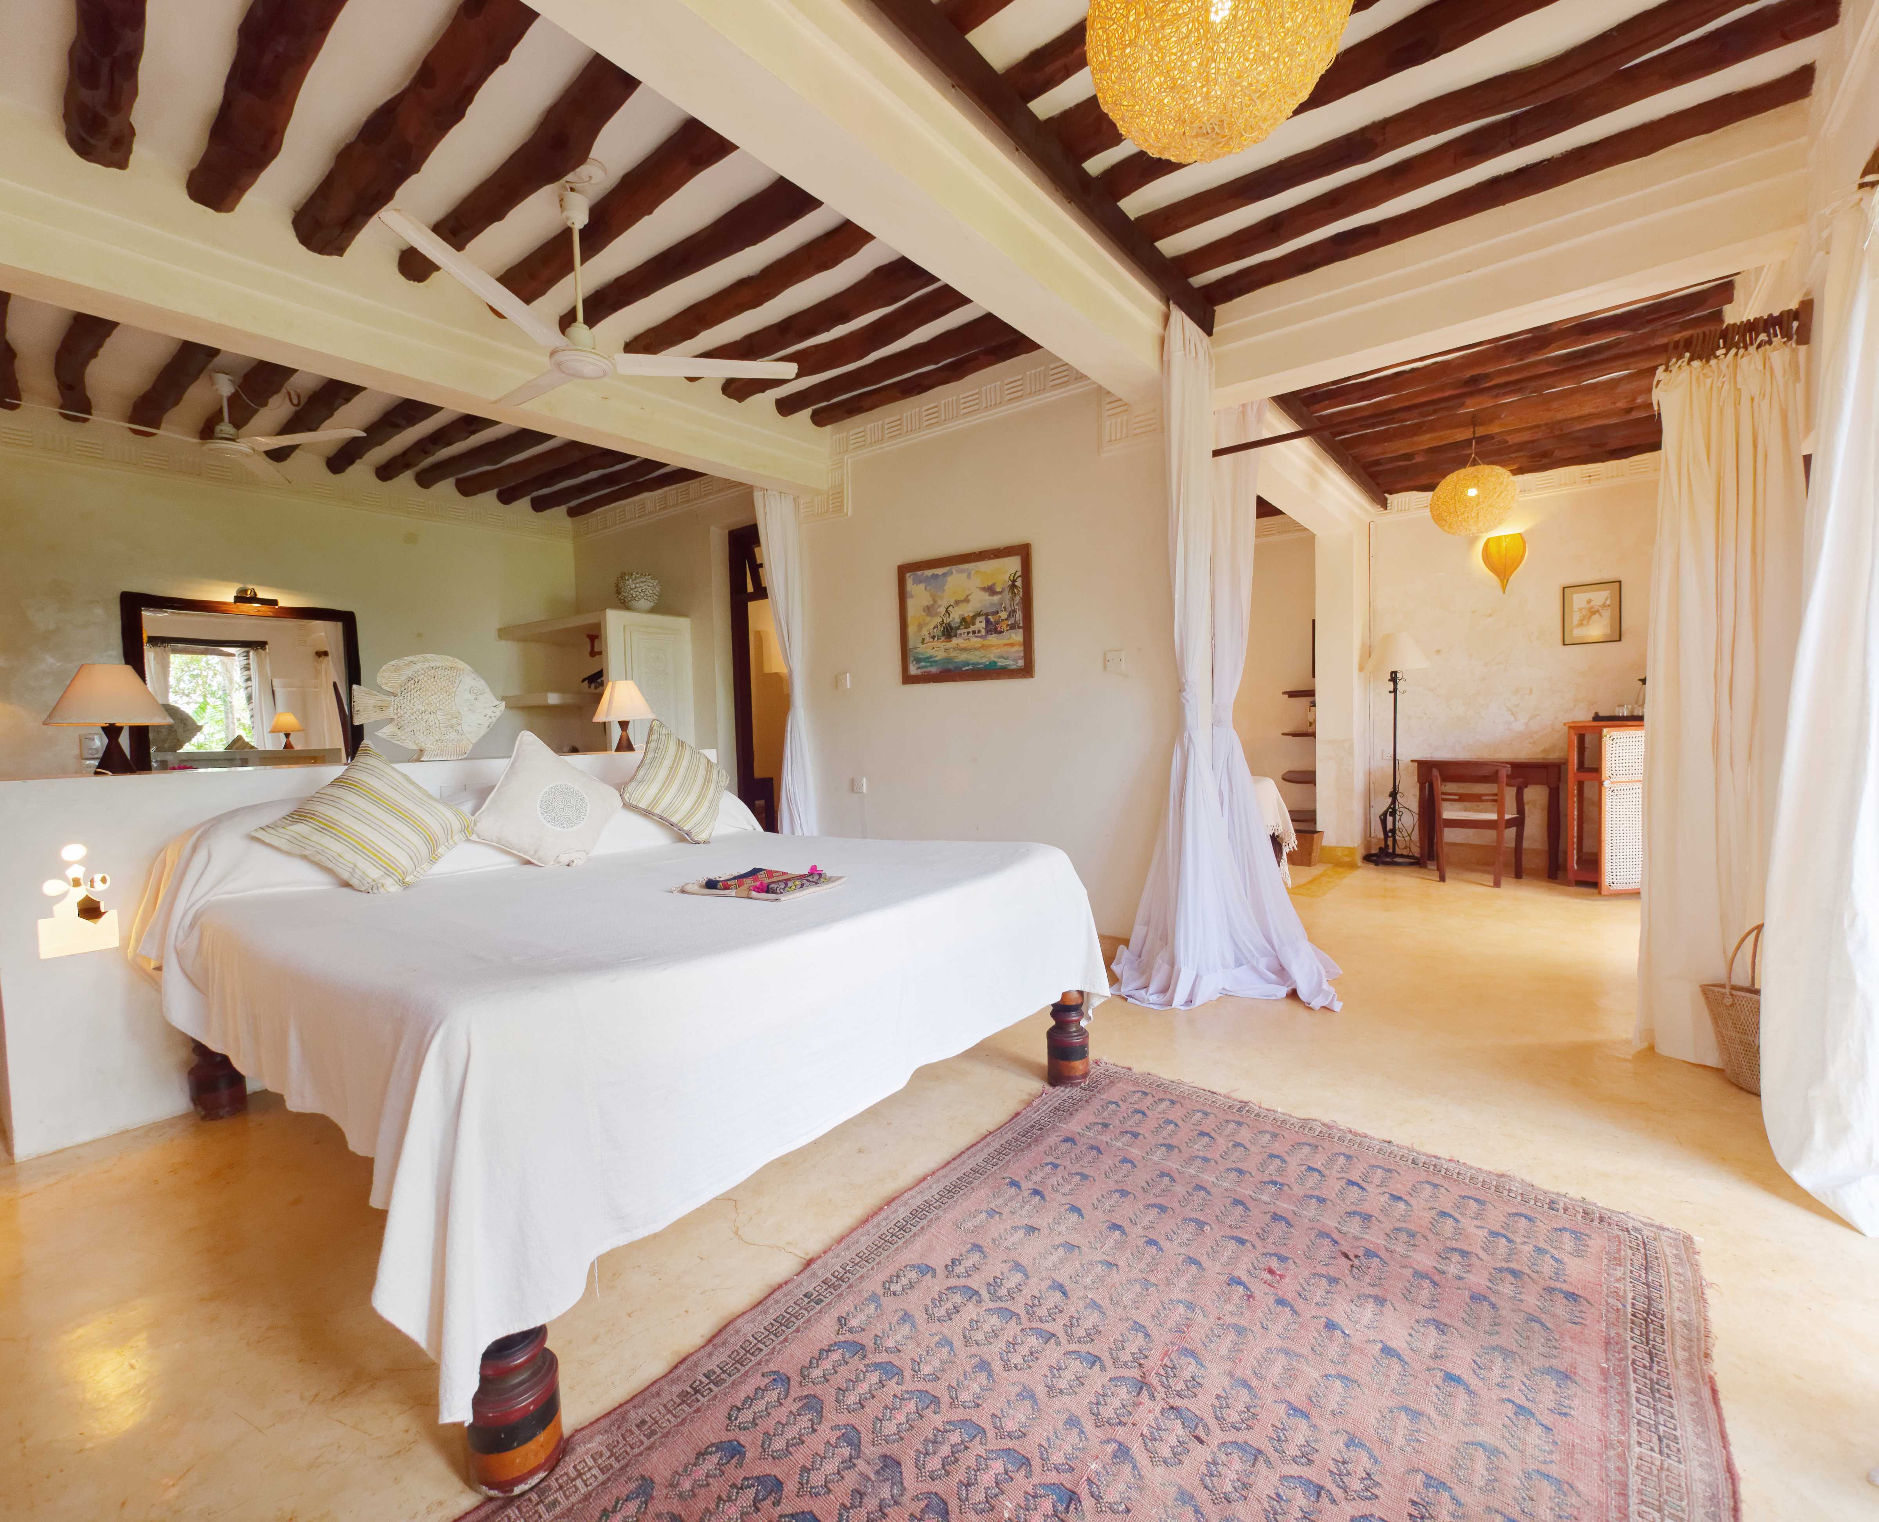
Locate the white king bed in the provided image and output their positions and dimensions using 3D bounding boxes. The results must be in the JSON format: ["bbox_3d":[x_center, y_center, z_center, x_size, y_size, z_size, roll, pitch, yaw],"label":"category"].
[{"bbox_3d":[-0.869,0.589,2.465,2.151,0.891,1.932,1,4,40],"label":"white king bed"}]

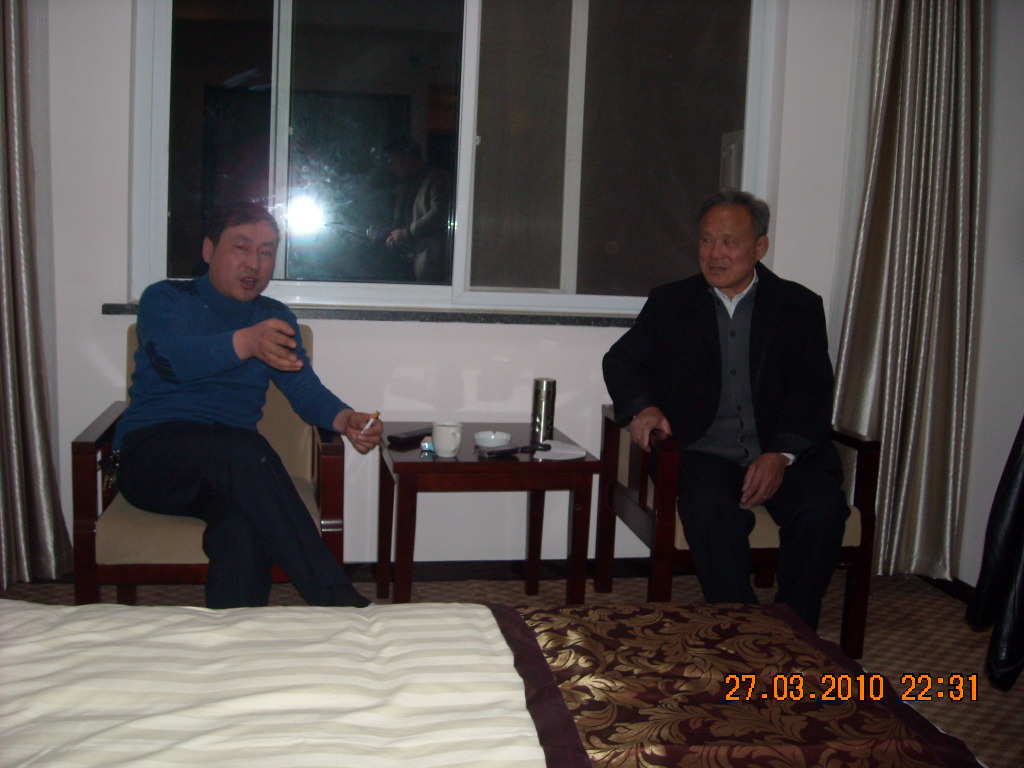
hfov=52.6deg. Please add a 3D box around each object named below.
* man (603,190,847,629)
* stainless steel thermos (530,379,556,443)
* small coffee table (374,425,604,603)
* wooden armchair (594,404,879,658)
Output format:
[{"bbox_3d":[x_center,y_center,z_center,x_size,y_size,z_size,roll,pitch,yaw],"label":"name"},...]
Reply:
[{"bbox_3d":[0.620,0.110,2.770,0.660,1.247,0.720,2,8,-4],"label":"man"},{"bbox_3d":[0.090,0.074,2.874,0.062,0.176,0.062,1,8,-12],"label":"stainless steel thermos"},{"bbox_3d":[-0.099,0.423,2.902,0.528,0.537,0.568,1,8,-12],"label":"small coffee table"},{"bbox_3d":[0.621,0.287,3.022,0.603,0.829,0.626,1,8,-9],"label":"wooden armchair"}]

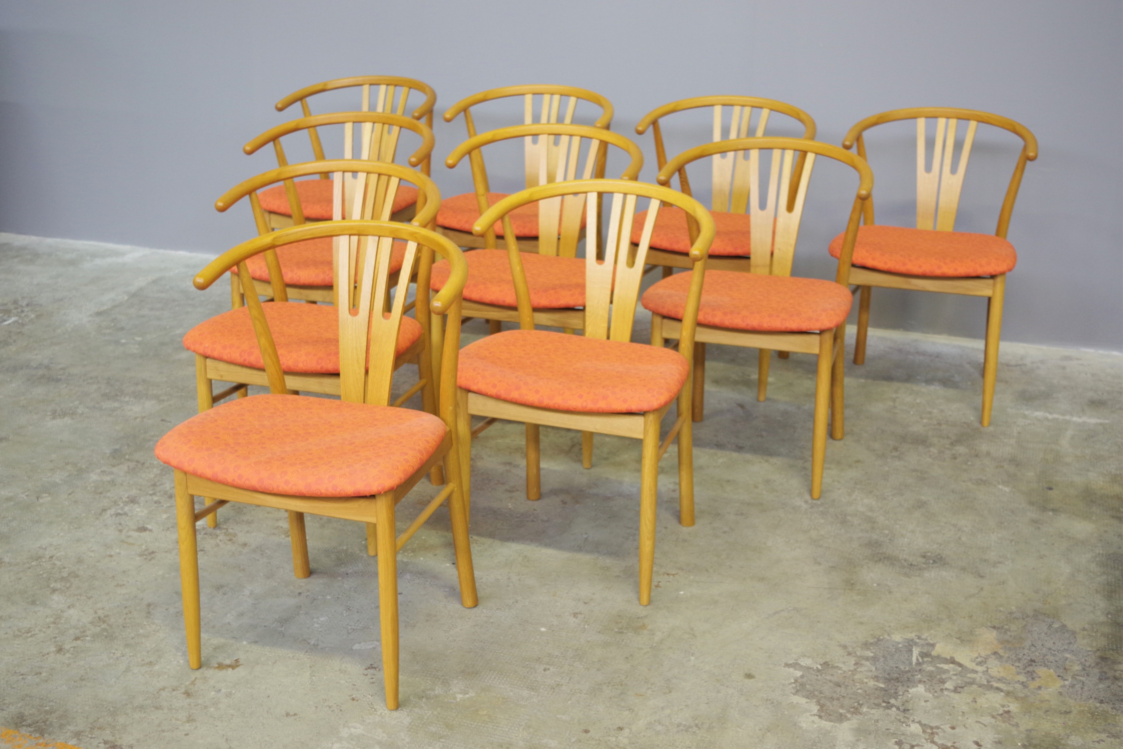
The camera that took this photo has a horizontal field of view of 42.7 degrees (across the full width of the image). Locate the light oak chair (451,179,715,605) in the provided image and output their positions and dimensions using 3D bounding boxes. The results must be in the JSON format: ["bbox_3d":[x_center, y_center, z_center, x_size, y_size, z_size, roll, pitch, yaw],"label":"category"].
[{"bbox_3d":[0.057,0.013,3.096,0.518,0.781,0.503,7,21,19],"label":"light oak chair"}]

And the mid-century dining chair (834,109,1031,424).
[{"bbox_3d":[1.035,-0.321,4.043,0.518,0.781,0.503,7,21,18],"label":"mid-century dining chair"}]

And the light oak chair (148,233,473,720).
[{"bbox_3d":[-0.431,0.142,2.727,0.518,0.781,0.503,7,21,18],"label":"light oak chair"}]

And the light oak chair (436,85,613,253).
[{"bbox_3d":[-0.109,-0.469,4.433,0.518,0.781,0.503,7,21,18],"label":"light oak chair"}]

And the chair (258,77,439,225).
[{"bbox_3d":[-0.655,-0.527,4.587,0.518,0.781,0.503,7,21,19],"label":"chair"}]

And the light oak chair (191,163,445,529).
[{"bbox_3d":[-0.533,-0.063,3.298,0.518,0.781,0.503,7,21,18],"label":"light oak chair"}]

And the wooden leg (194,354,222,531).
[{"bbox_3d":[-0.796,0.149,3.236,0.034,0.419,0.034,7,21,18],"label":"wooden leg"}]

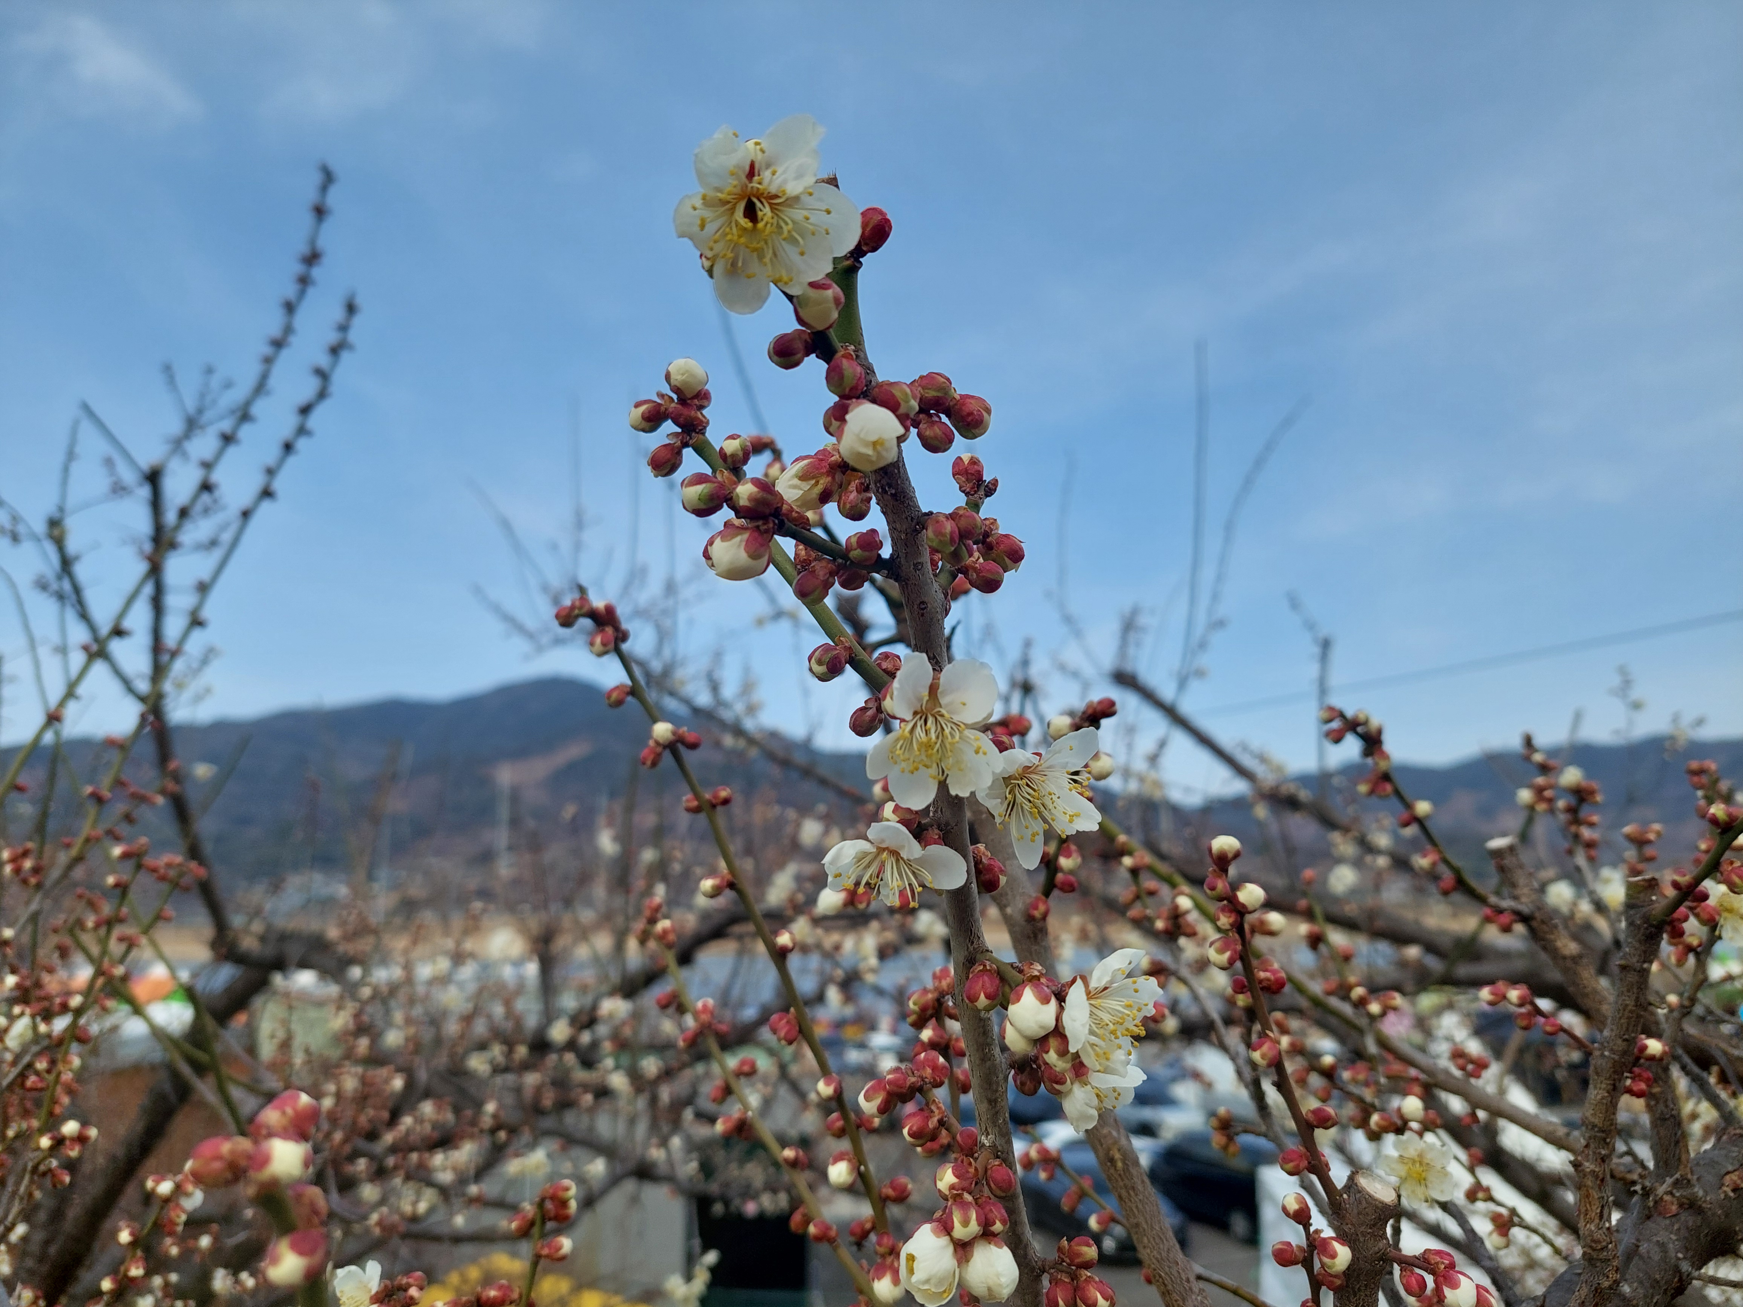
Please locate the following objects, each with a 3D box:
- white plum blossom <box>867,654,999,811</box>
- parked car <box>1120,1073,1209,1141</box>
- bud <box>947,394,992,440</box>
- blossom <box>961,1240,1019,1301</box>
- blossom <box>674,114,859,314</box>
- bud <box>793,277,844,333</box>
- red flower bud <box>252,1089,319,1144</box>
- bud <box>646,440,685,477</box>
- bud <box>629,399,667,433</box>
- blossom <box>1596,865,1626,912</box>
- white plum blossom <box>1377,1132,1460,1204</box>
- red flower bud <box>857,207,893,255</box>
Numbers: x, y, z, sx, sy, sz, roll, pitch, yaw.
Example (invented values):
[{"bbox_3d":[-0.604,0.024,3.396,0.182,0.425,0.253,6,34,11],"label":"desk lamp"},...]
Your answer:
[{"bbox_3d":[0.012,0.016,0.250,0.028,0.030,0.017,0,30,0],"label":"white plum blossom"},{"bbox_3d":[7.391,11.752,32.000,1.820,1.520,4.500,1,-10,-7],"label":"parked car"},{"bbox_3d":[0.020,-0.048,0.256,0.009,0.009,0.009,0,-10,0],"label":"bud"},{"bbox_3d":[0.025,0.128,0.262,0.012,0.013,0.013,1,-10,-6],"label":"blossom"},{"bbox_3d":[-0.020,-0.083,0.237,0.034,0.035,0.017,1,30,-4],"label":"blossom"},{"bbox_3d":[-0.009,-0.061,0.220,0.008,0.008,0.009,0,-23,13],"label":"bud"},{"bbox_3d":[-0.077,0.061,0.165,0.009,0.007,0.007,-31,0,16],"label":"red flower bud"},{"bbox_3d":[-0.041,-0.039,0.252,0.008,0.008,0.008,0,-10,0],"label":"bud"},{"bbox_3d":[-0.041,-0.044,0.230,0.007,0.006,0.006,-19,0,-9],"label":"bud"},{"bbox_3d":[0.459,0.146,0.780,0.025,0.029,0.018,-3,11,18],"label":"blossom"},{"bbox_3d":[0.182,0.172,0.420,0.026,0.025,0.011,0,-14,18],"label":"white plum blossom"},{"bbox_3d":[0.001,-0.074,0.220,0.006,0.008,0.006,21,0,0],"label":"red flower bud"}]

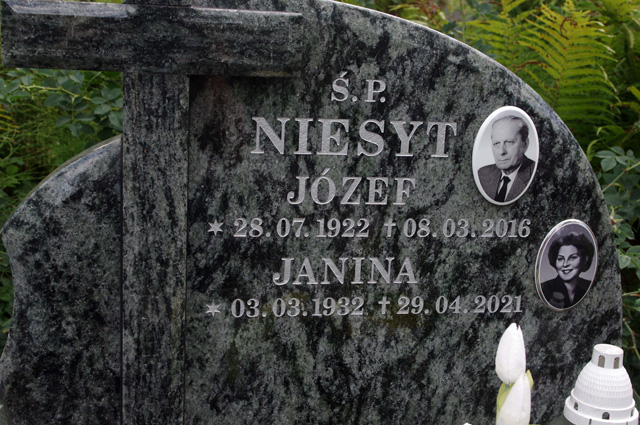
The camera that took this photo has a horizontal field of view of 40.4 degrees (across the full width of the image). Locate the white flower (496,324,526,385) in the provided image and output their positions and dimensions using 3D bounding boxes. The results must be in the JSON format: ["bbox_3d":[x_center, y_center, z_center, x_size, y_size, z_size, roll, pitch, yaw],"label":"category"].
[{"bbox_3d":[0.209,0.155,0.955,0.034,0.068,0.034,0,13,-12],"label":"white flower"}]

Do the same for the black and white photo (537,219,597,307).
[{"bbox_3d":[0.319,0.069,1.115,0.086,0.120,0.010,0,13,-12],"label":"black and white photo"}]

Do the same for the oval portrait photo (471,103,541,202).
[{"bbox_3d":[0.229,-0.068,1.063,0.086,0.120,0.010,0,13,-12],"label":"oval portrait photo"}]

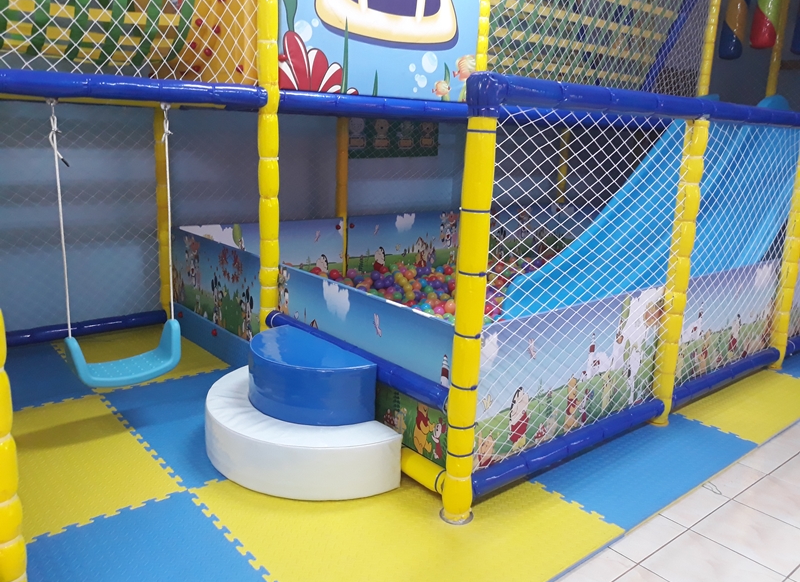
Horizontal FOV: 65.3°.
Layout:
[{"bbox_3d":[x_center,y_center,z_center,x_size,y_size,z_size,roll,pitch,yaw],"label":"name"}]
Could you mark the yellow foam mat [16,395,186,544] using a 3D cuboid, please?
[{"bbox_3d":[-1.447,0.658,2.211,1.000,0.020,1.000,-10,18,-39],"label":"yellow foam mat"}]

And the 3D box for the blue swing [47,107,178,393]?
[{"bbox_3d":[-1.062,-0.171,2.365,0.435,1.054,0.175,-10,18,-39],"label":"blue swing"}]

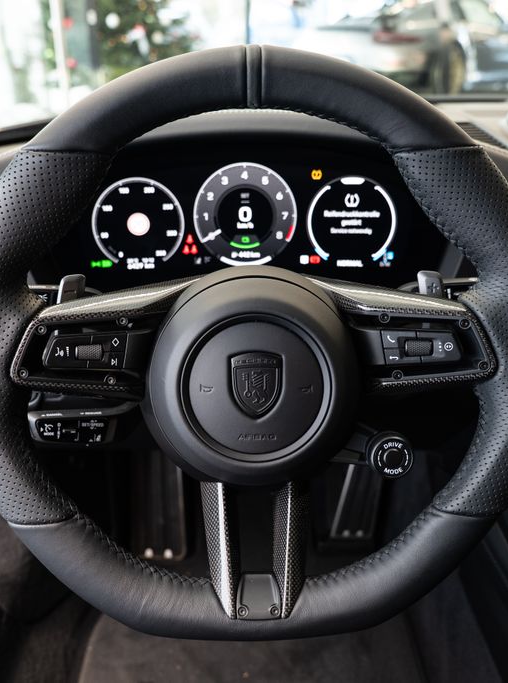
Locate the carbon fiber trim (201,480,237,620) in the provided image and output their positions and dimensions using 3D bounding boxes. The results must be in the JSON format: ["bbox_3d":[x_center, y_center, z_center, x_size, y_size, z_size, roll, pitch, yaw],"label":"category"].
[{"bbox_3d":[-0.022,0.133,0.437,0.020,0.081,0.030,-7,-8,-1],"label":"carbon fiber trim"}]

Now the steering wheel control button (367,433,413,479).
[{"bbox_3d":[0.087,0.073,0.437,0.028,0.028,0.019,-1,10,0],"label":"steering wheel control button"}]

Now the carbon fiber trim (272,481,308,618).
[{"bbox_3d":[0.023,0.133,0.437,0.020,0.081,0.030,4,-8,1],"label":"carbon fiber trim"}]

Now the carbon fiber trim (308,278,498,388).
[{"bbox_3d":[0.091,-0.004,0.422,0.110,0.069,0.036,-1,10,0],"label":"carbon fiber trim"}]

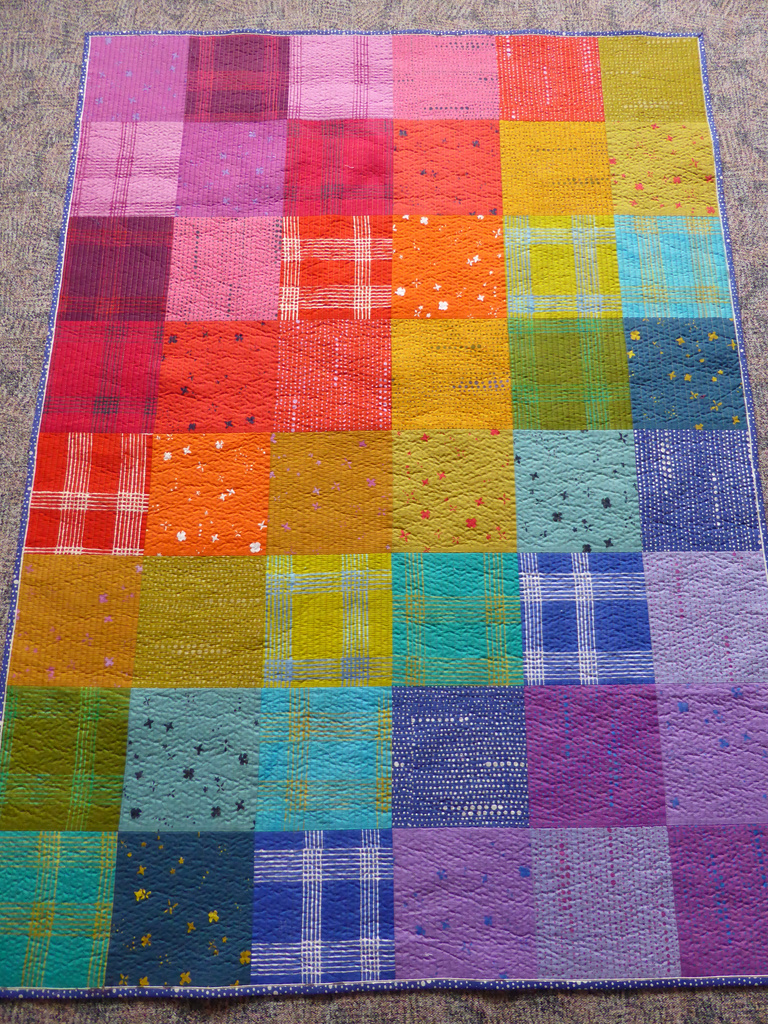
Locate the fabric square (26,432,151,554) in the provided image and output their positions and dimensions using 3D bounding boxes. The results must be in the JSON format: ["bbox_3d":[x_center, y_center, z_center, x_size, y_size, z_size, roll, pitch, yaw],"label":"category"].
[{"bbox_3d":[-0.562,-0.035,1.427,0.232,0.010,0.242,0,76,1],"label":"fabric square"}]

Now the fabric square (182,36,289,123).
[{"bbox_3d":[-0.308,-0.913,1.556,0.217,0.012,0.220,0,76,0],"label":"fabric square"}]

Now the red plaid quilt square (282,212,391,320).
[{"bbox_3d":[-0.087,-0.449,1.361,0.205,0.010,0.215,0,75,1],"label":"red plaid quilt square"}]

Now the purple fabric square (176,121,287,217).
[{"bbox_3d":[-0.307,-0.699,1.502,0.217,0.012,0.226,0,76,0],"label":"purple fabric square"}]

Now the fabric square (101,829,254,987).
[{"bbox_3d":[-0.318,0.625,1.168,0.222,0.012,0.224,0,76,0],"label":"fabric square"}]

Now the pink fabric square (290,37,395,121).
[{"bbox_3d":[-0.097,-0.974,1.663,0.234,0.010,0.234,0,76,1],"label":"pink fabric square"}]

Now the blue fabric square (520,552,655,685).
[{"bbox_3d":[0.348,0.182,1.279,0.222,0.012,0.227,0,76,0],"label":"blue fabric square"}]

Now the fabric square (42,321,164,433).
[{"bbox_3d":[-0.560,-0.271,1.488,0.230,0.010,0.243,0,76,1],"label":"fabric square"}]

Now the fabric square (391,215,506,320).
[{"bbox_3d":[0.120,-0.449,1.359,0.208,0.010,0.214,0,75,1],"label":"fabric square"}]

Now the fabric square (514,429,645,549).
[{"bbox_3d":[0.369,-0.041,1.415,0.233,0.010,0.242,0,76,1],"label":"fabric square"}]

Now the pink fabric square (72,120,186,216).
[{"bbox_3d":[-0.491,-0.657,1.421,0.200,0.010,0.214,0,75,1],"label":"pink fabric square"}]

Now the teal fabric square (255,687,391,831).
[{"bbox_3d":[-0.097,0.406,1.223,0.221,0.012,0.225,0,76,0],"label":"teal fabric square"}]

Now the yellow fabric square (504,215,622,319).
[{"bbox_3d":[0.369,-0.507,1.535,0.234,0.010,0.242,0,76,1],"label":"yellow fabric square"}]

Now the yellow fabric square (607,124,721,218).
[{"bbox_3d":[0.565,-0.699,1.501,0.217,0.012,0.224,0,76,0],"label":"yellow fabric square"}]

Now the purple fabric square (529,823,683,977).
[{"bbox_3d":[0.348,0.615,1.169,0.221,0.012,0.221,0,76,0],"label":"purple fabric square"}]

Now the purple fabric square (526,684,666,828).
[{"bbox_3d":[0.369,0.426,1.301,0.234,0.012,0.238,0,75,0],"label":"purple fabric square"}]

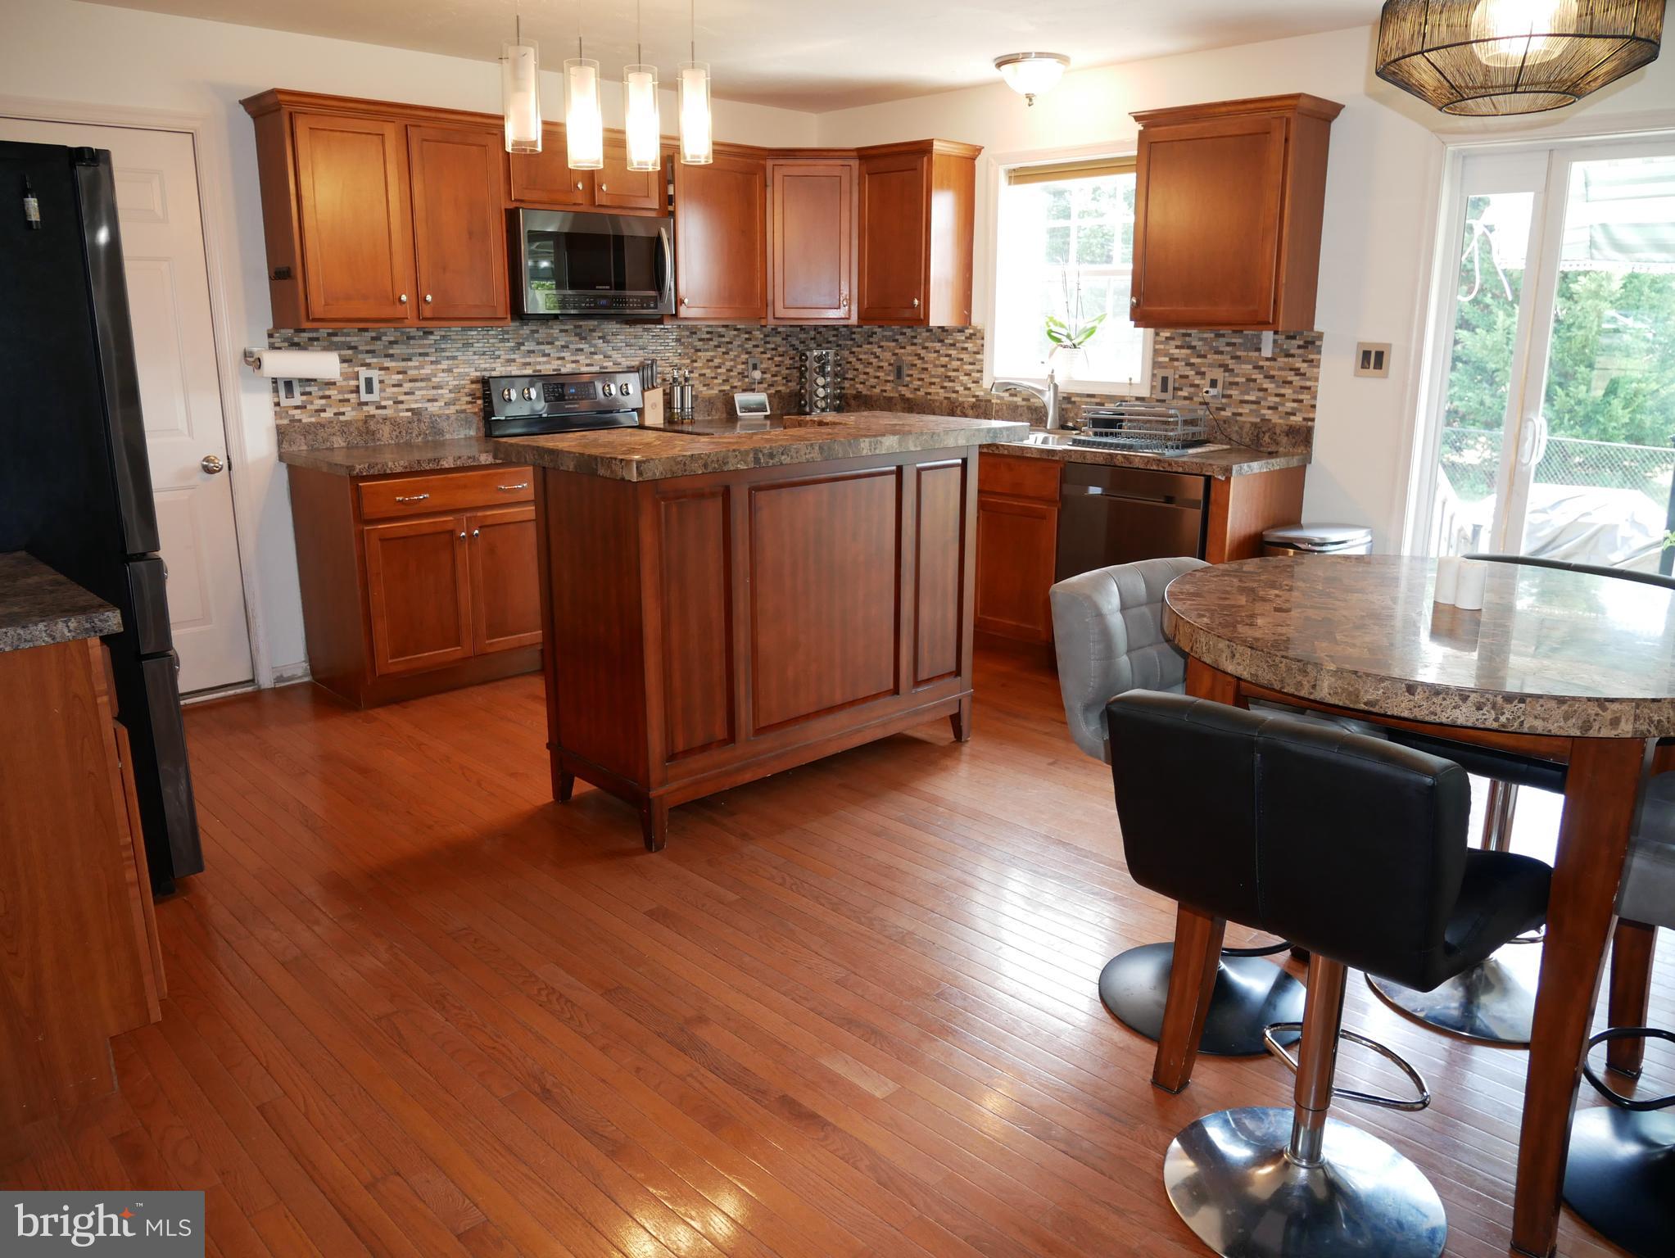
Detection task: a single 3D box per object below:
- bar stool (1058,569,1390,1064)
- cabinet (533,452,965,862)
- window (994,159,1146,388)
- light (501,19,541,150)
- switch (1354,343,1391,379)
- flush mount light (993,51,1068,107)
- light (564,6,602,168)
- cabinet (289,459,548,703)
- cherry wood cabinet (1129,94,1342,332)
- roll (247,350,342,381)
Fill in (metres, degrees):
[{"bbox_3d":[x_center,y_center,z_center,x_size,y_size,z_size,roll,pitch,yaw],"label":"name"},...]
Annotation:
[{"bbox_3d":[0.773,0.352,2.384,0.473,0.886,0.492,-10,18,-34],"label":"bar stool"},{"bbox_3d":[-0.197,-0.040,3.611,1.299,0.999,0.514,-14,20,-41],"label":"cabinet"},{"bbox_3d":[1.016,-1.535,5.048,0.099,1.024,0.889,-14,21,-43],"label":"window"},{"bbox_3d":[-0.873,-1.500,3.201,0.102,0.348,0.102,-14,21,-43],"label":"light"},{"bbox_3d":[1.932,-0.968,4.189,0.012,0.119,0.120,-14,21,-43],"label":"switch"},{"bbox_3d":[0.771,-2.171,4.608,0.300,0.181,0.300,0,15,0],"label":"flush mount light"},{"bbox_3d":[-0.737,-1.547,3.328,0.102,0.431,0.102,-14,21,-43],"label":"light"},{"bbox_3d":[-1.595,-0.236,4.585,0.827,0.863,0.616,-14,21,-43],"label":"cabinet"},{"bbox_3d":[1.445,-1.511,4.314,0.335,0.768,0.658,-14,21,-43],"label":"cherry wood cabinet"},{"bbox_3d":[-1.994,-0.978,4.298,0.305,0.110,0.110,-14,21,-43],"label":"roll"}]

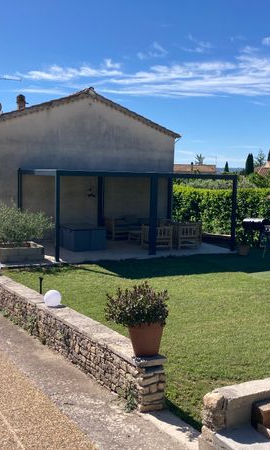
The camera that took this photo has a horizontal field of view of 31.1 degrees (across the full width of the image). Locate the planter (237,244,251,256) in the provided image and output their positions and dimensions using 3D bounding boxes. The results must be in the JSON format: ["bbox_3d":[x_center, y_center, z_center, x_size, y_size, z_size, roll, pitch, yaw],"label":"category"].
[{"bbox_3d":[3.472,0.774,15.347,0.380,0.360,0.380,1,6,0],"label":"planter"}]

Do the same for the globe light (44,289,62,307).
[{"bbox_3d":[-1.356,1.196,7.974,0.290,0.290,0.290,-2,7,-28],"label":"globe light"}]

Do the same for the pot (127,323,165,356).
[{"bbox_3d":[0.141,1.281,5.421,0.385,0.350,0.385,1,6,0],"label":"pot"}]

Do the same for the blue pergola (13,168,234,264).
[{"bbox_3d":[-0.315,-0.506,16.041,6.136,2.450,3.867,-2,7,-28],"label":"blue pergola"}]

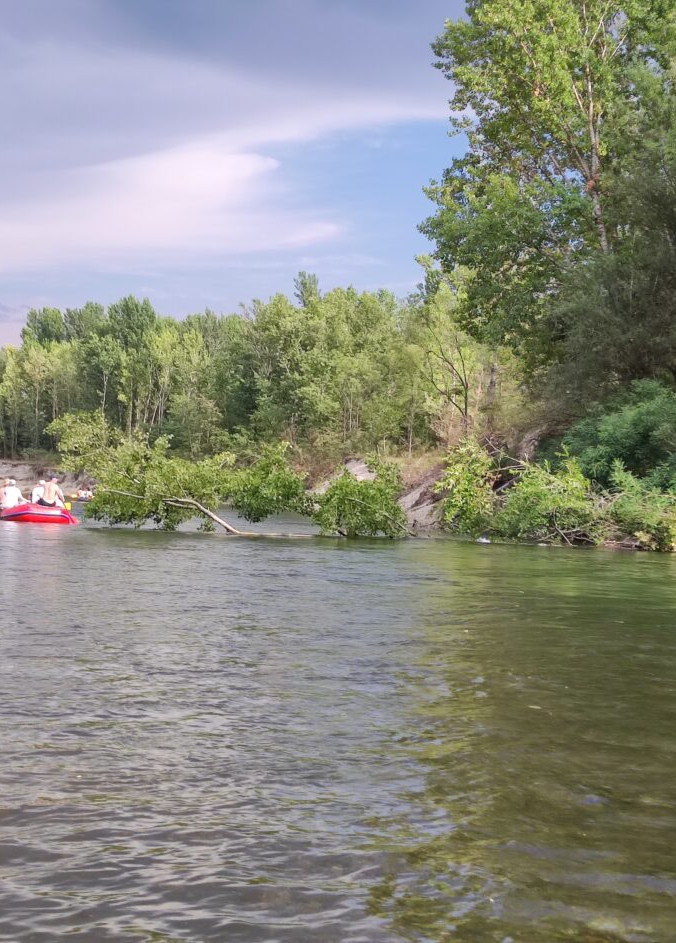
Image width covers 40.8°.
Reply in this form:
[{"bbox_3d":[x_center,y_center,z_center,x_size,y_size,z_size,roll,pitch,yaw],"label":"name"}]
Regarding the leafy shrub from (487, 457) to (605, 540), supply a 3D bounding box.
[{"bbox_3d":[4.975,0.679,21.800,2.500,1.950,2.200,1,-1,0],"label":"leafy shrub"}]

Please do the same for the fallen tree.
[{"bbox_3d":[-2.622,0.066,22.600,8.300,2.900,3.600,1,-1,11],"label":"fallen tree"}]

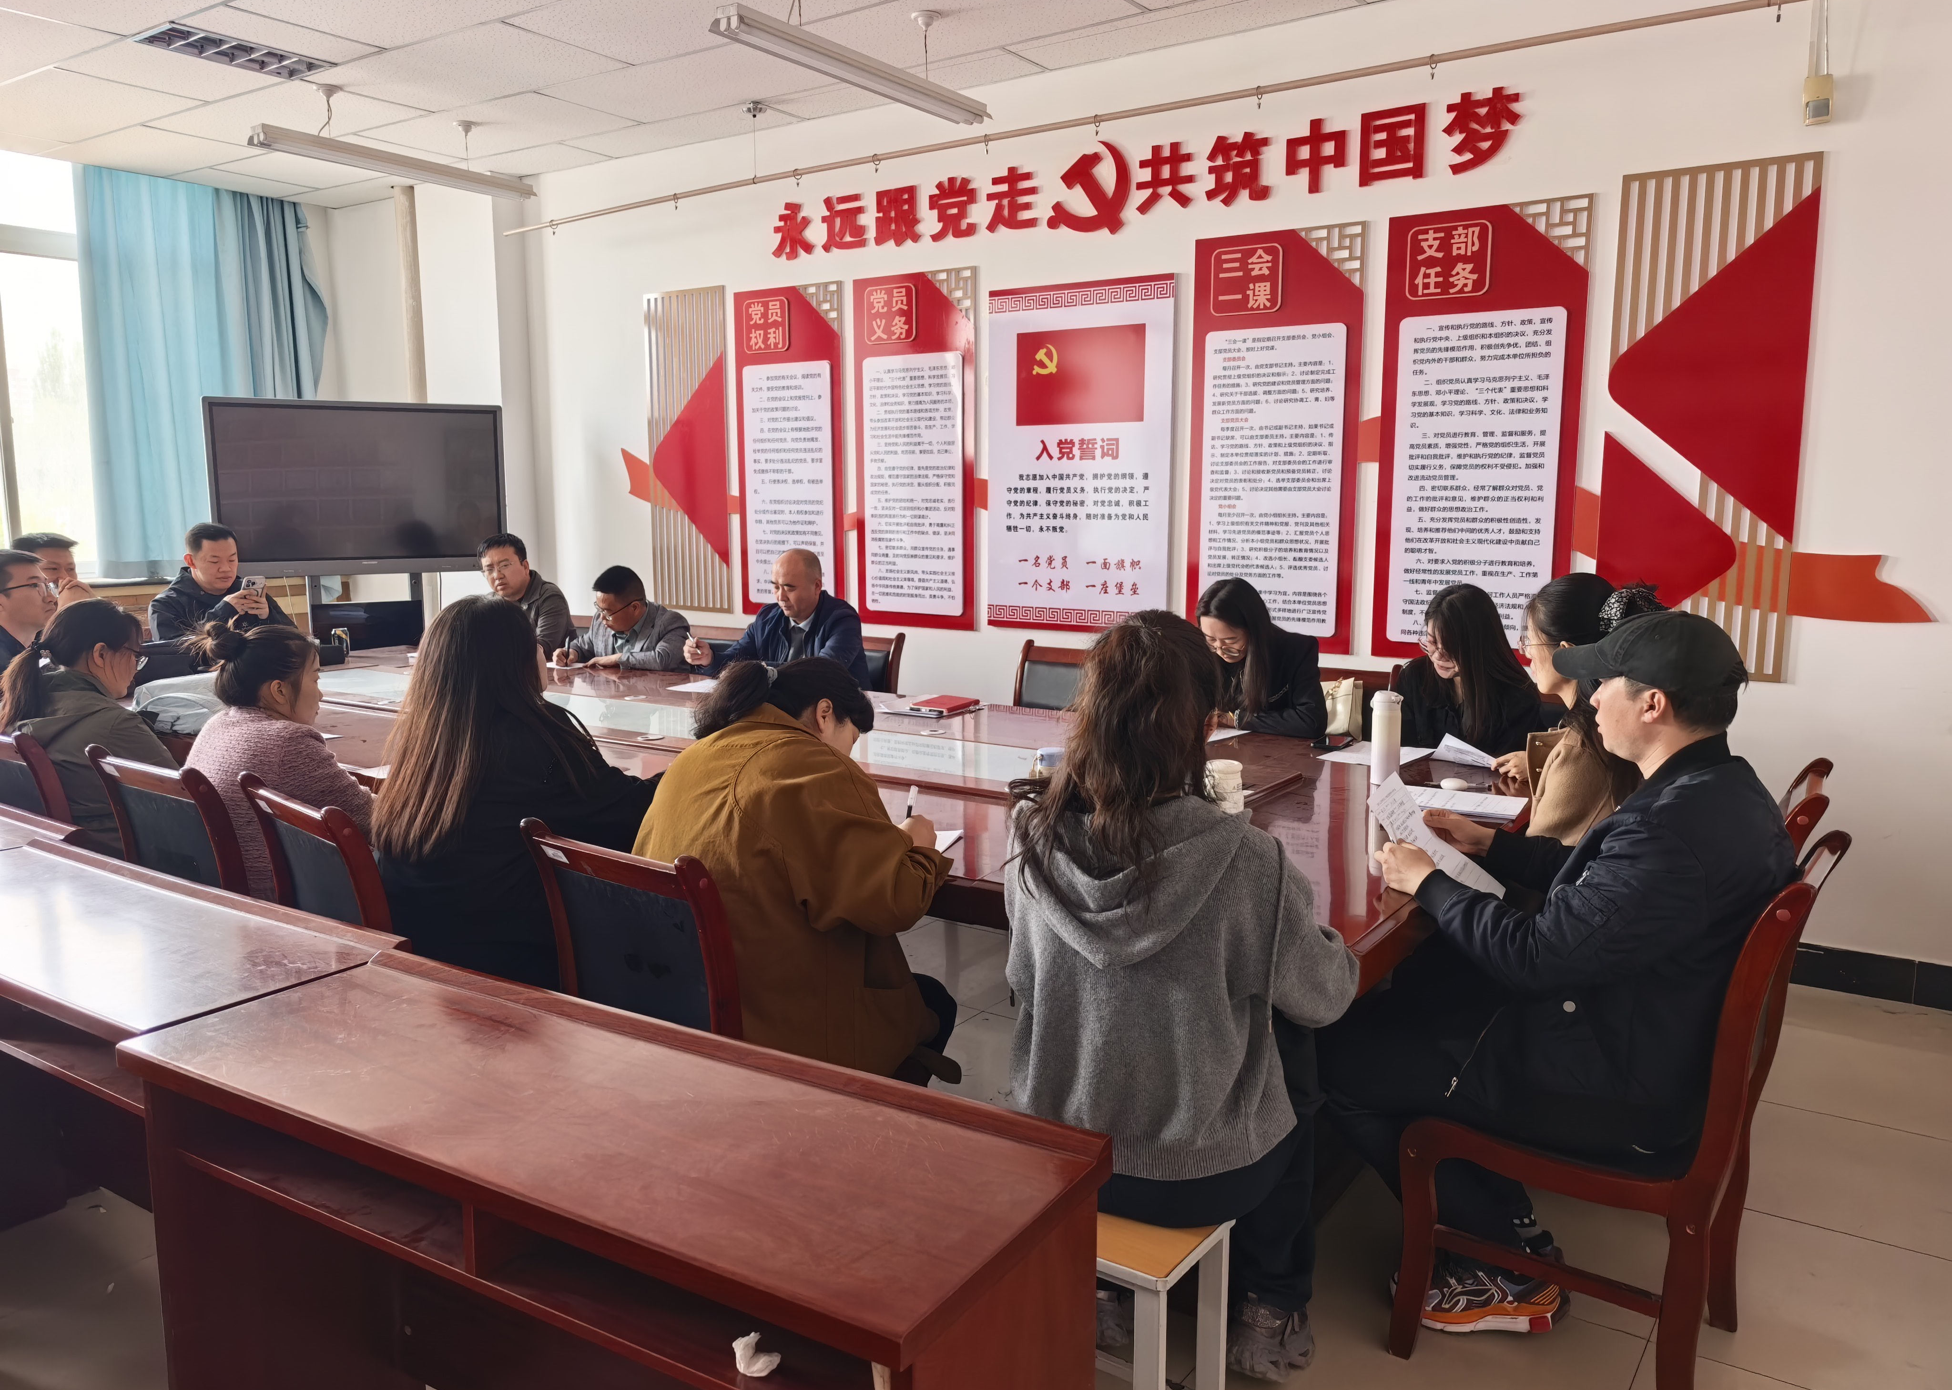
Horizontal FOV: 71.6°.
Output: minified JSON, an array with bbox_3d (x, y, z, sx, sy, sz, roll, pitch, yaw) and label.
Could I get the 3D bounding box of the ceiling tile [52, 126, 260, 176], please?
[{"bbox_3d":[-3.850,-2.561,6.391,0.964,0.018,0.599,6,11,34],"label":"ceiling tile"}]

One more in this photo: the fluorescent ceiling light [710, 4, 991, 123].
[{"bbox_3d":[-0.339,-2.002,4.344,0.140,0.075,1.260,6,11,34],"label":"fluorescent ceiling light"}]

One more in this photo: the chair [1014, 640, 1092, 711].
[{"bbox_3d":[0.215,0.322,4.752,0.460,0.940,0.600,6,10,33],"label":"chair"}]

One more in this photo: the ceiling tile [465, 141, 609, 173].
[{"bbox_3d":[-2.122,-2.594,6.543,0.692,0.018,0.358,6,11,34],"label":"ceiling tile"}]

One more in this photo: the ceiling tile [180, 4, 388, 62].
[{"bbox_3d":[-2.416,-2.308,4.723,0.309,0.018,0.574,6,11,34],"label":"ceiling tile"}]

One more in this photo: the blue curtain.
[{"bbox_3d":[-4.042,-1.655,7.152,0.130,1.980,1.260,6,10,33],"label":"blue curtain"}]

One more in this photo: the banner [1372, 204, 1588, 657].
[{"bbox_3d":[1.641,-0.834,4.432,0.627,1.466,0.030,6,11,34],"label":"banner"}]

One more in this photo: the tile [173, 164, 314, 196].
[{"bbox_3d":[-3.773,-2.663,7.026,0.350,0.020,0.600,6,10,33],"label":"tile"}]

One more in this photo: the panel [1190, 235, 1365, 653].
[{"bbox_3d":[1.058,-0.896,4.837,0.620,1.468,0.030,6,10,33],"label":"panel"}]

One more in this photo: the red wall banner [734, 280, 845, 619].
[{"bbox_3d":[-0.828,-1.078,6.094,0.627,1.465,0.030,6,11,34],"label":"red wall banner"}]

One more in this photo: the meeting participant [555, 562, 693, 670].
[{"bbox_3d":[-1.482,0.025,5.888,0.680,1.190,0.600,-8,12,-41],"label":"meeting participant"}]

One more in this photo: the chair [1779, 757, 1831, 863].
[{"bbox_3d":[1.439,0.601,2.906,0.600,0.940,0.460,6,10,33],"label":"chair"}]

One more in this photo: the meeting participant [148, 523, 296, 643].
[{"bbox_3d":[-3.100,-0.039,5.798,0.780,1.360,0.580,6,10,33],"label":"meeting participant"}]

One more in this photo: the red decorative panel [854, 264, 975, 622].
[{"bbox_3d":[-0.250,-1.022,5.704,0.620,1.465,0.030,6,10,33],"label":"red decorative panel"}]

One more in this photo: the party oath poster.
[{"bbox_3d":[0.400,-0.915,5.277,0.816,1.341,0.025,6,11,34],"label":"party oath poster"}]

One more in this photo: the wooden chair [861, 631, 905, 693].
[{"bbox_3d":[-0.639,0.221,5.400,0.460,0.945,0.570,6,11,34],"label":"wooden chair"}]

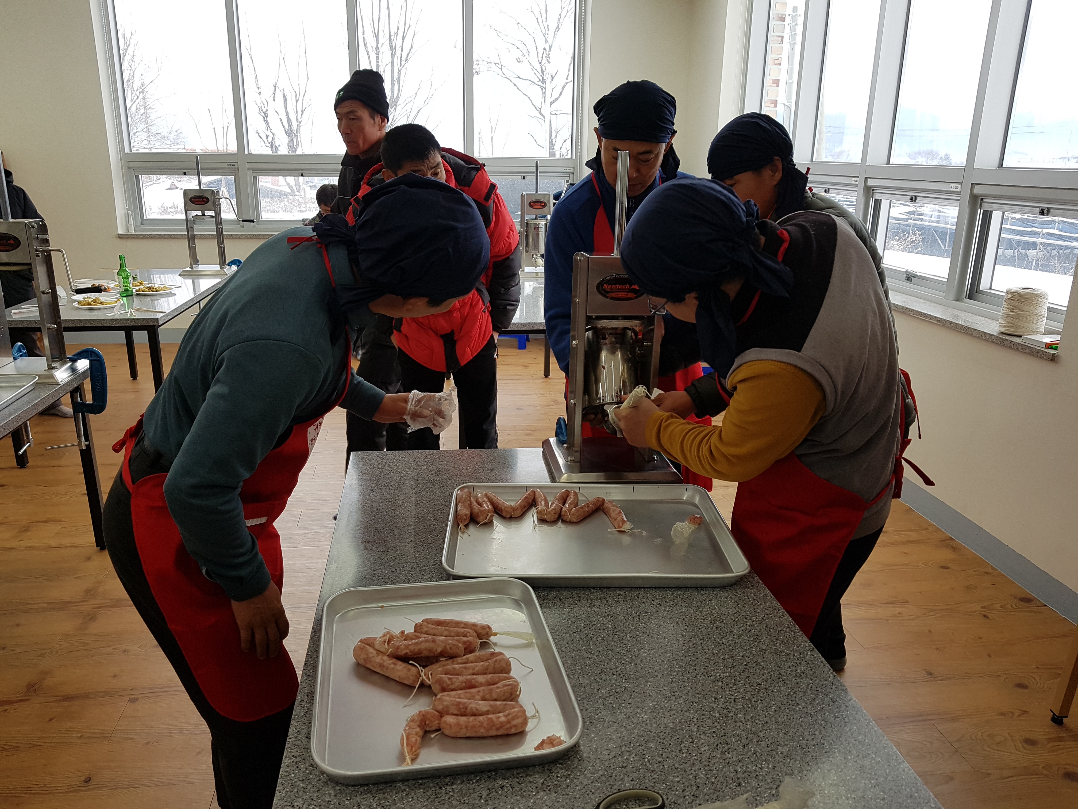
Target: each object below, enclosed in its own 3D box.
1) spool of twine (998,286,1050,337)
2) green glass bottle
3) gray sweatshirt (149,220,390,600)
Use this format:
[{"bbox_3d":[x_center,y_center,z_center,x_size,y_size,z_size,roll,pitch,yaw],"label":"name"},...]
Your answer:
[{"bbox_3d":[1.941,-0.373,3.230,0.182,0.165,0.182,1,17,0],"label":"spool of twine"},{"bbox_3d":[-2.263,-0.702,4.403,0.070,0.222,0.070,-1,17,-8],"label":"green glass bottle"},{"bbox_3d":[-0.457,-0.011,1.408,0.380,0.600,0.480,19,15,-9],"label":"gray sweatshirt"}]

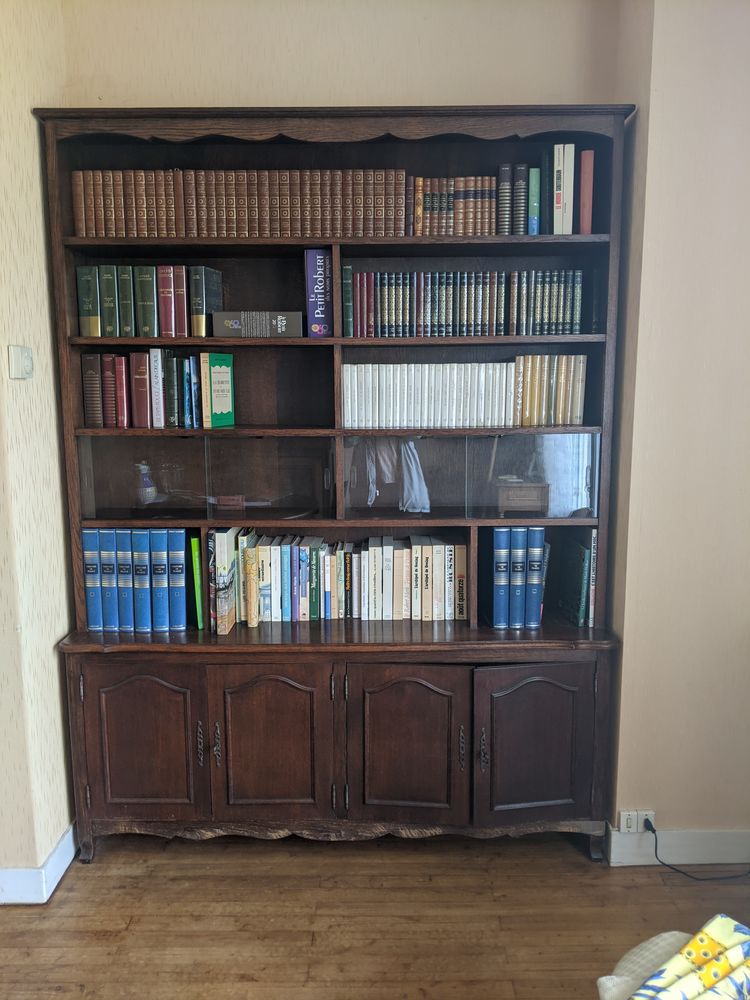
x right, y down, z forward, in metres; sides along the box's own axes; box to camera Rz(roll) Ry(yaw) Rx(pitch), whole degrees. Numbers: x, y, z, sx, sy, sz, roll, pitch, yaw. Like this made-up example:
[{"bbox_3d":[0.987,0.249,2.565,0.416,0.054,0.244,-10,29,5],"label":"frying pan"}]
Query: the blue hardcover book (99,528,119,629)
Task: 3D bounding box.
[{"bbox_3d":[-0.715,0.202,2.196,0.047,0.284,0.210,0,9,0],"label":"blue hardcover book"}]

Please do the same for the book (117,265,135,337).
[{"bbox_3d":[-0.646,-0.523,2.087,0.036,0.179,0.125,0,9,0],"label":"book"}]

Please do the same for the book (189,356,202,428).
[{"bbox_3d":[-0.517,-0.319,2.317,0.021,0.207,0.135,0,9,0],"label":"book"}]

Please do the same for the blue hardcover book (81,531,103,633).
[{"bbox_3d":[-0.783,0.209,2.275,0.043,0.291,0.215,0,8,0],"label":"blue hardcover book"}]

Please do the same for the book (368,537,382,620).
[{"bbox_3d":[0.002,0.228,2.279,0.036,0.212,0.142,0,9,0],"label":"book"}]

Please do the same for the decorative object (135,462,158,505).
[{"bbox_3d":[-0.703,-0.051,2.401,0.064,0.135,0.070,0,9,0],"label":"decorative object"}]

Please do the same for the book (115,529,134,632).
[{"bbox_3d":[-0.672,0.202,2.196,0.047,0.285,0.210,0,9,0],"label":"book"}]

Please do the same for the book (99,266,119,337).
[{"bbox_3d":[-0.720,-0.547,2.179,0.044,0.189,0.130,0,8,0],"label":"book"}]

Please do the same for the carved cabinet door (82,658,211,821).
[{"bbox_3d":[-0.625,0.669,2.164,0.339,0.457,0.024,0,8,0],"label":"carved cabinet door"}]

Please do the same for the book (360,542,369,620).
[{"bbox_3d":[-0.028,0.241,2.330,0.021,0.206,0.128,0,8,0],"label":"book"}]

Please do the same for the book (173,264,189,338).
[{"bbox_3d":[-0.504,-0.524,2.087,0.031,0.180,0.125,0,9,0],"label":"book"}]

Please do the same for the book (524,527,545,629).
[{"bbox_3d":[0.477,0.221,2.431,0.045,0.310,0.215,0,9,0],"label":"book"}]

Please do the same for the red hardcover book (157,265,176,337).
[{"bbox_3d":[-0.565,-0.546,2.180,0.040,0.189,0.130,0,8,0],"label":"red hardcover book"}]

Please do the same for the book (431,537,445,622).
[{"bbox_3d":[0.185,0.231,2.331,0.034,0.222,0.138,0,8,0],"label":"book"}]

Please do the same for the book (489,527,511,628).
[{"bbox_3d":[0.338,0.196,2.211,0.046,0.280,0.210,0,9,0],"label":"book"}]

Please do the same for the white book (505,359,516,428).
[{"bbox_3d":[0.365,-0.290,2.161,0.019,0.172,0.112,0,8,0],"label":"white book"}]

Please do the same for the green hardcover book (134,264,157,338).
[{"bbox_3d":[-0.619,-0.546,2.180,0.056,0.187,0.130,0,8,0],"label":"green hardcover book"}]

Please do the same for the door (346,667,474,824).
[{"bbox_3d":[0.090,0.650,2.074,0.330,0.446,0.030,1,9,5],"label":"door"}]

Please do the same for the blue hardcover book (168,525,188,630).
[{"bbox_3d":[-0.589,0.224,2.435,0.050,0.311,0.215,0,9,0],"label":"blue hardcover book"}]

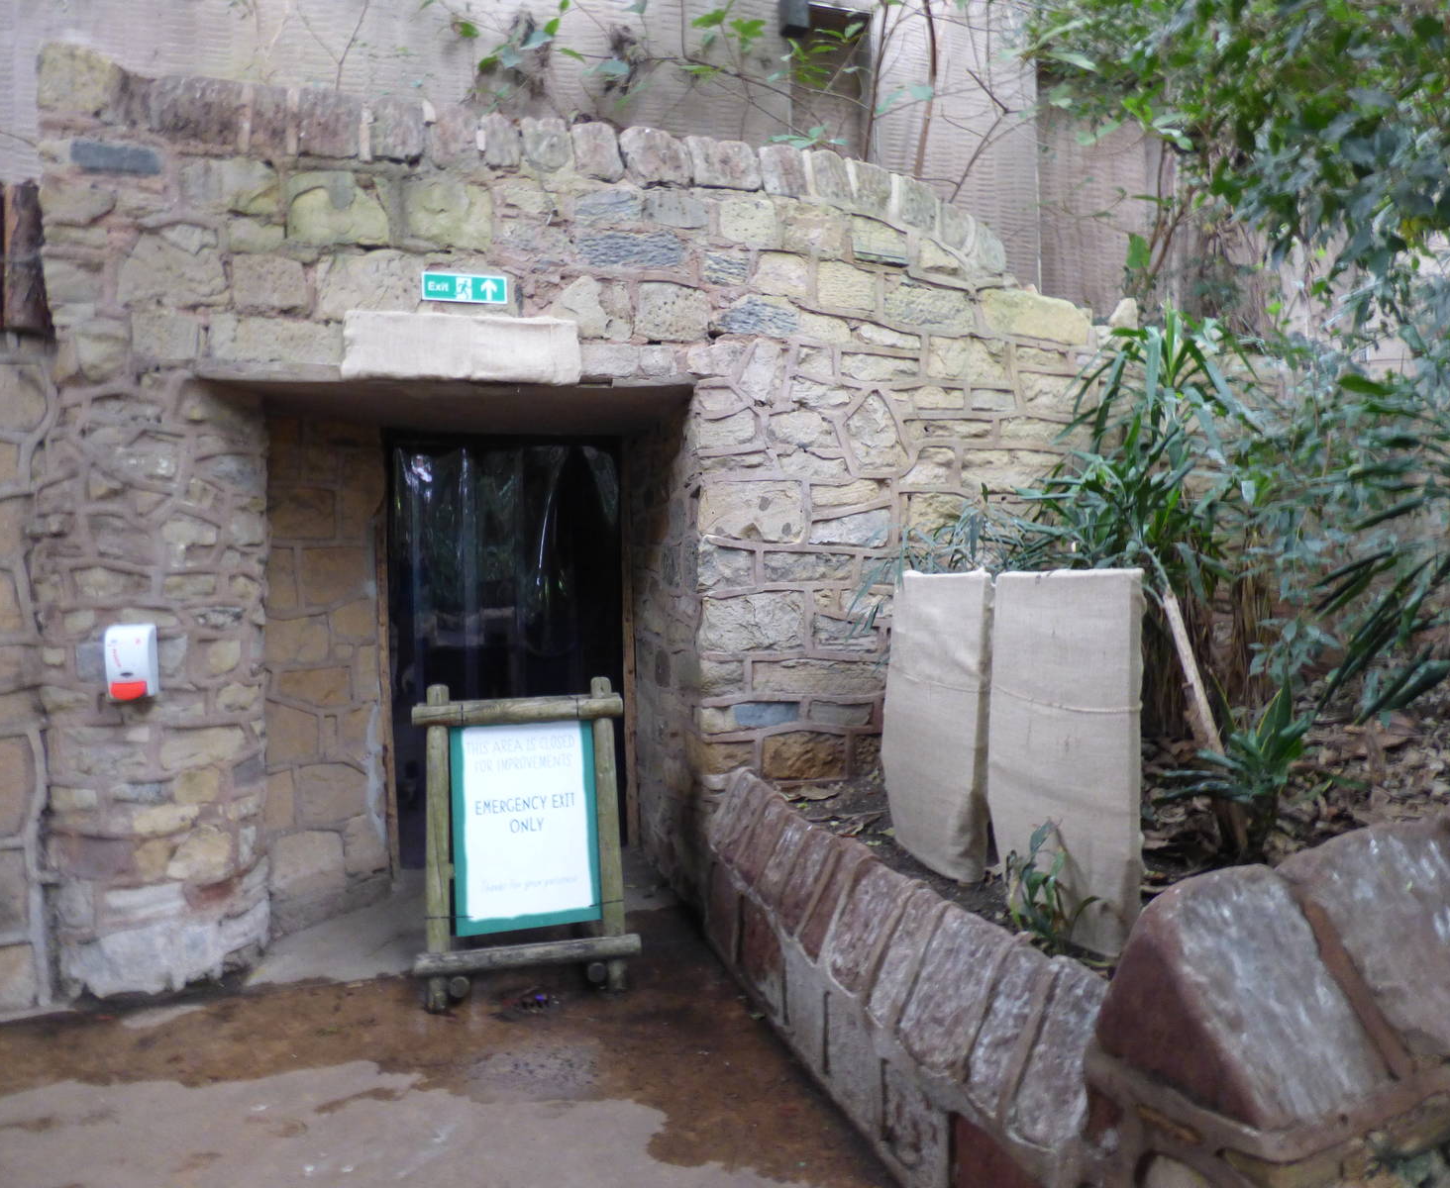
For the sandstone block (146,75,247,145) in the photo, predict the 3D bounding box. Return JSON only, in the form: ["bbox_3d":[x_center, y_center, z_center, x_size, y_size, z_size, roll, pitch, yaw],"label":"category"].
[{"bbox_3d":[-1.833,-1.650,3.242,0.305,0.234,0.250,-1,1,-14],"label":"sandstone block"}]

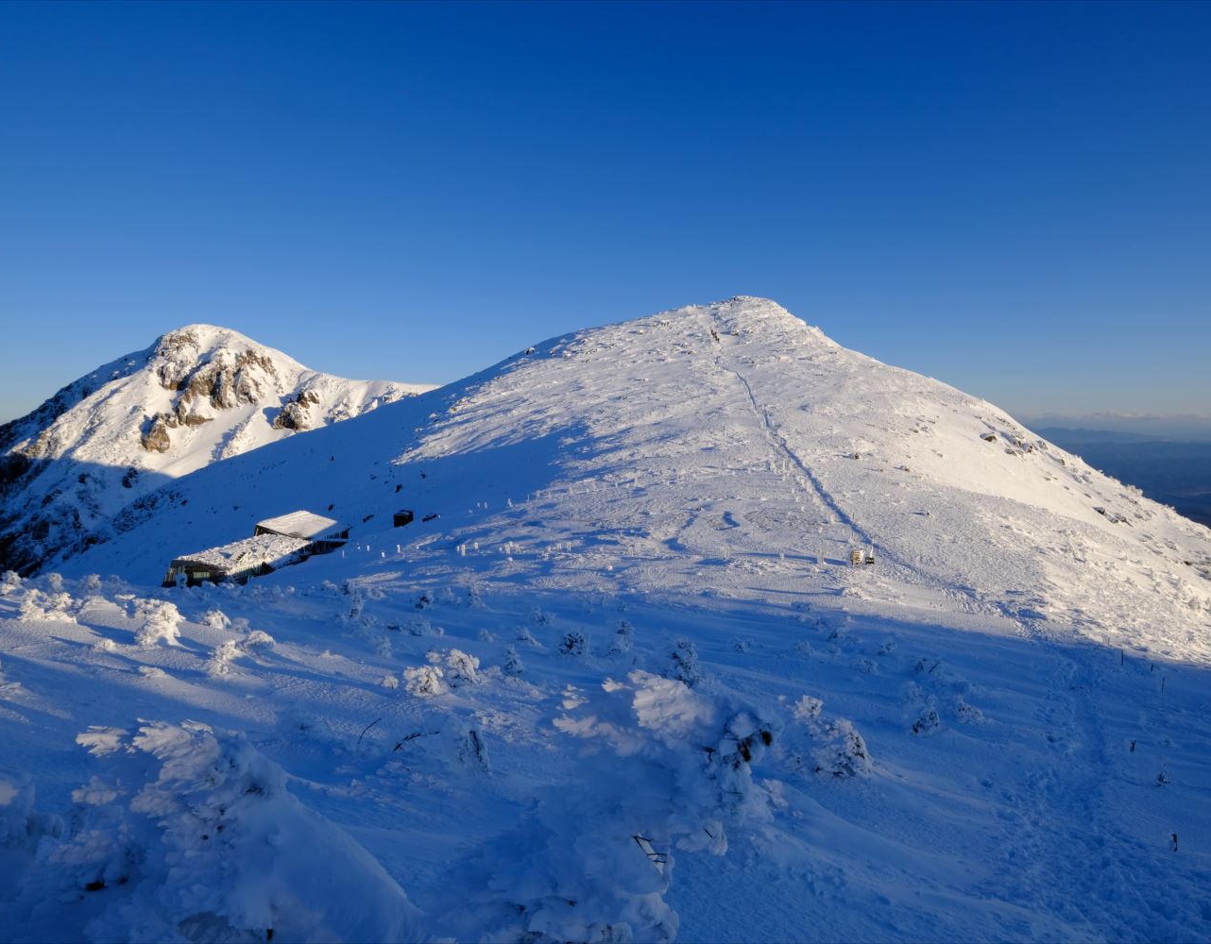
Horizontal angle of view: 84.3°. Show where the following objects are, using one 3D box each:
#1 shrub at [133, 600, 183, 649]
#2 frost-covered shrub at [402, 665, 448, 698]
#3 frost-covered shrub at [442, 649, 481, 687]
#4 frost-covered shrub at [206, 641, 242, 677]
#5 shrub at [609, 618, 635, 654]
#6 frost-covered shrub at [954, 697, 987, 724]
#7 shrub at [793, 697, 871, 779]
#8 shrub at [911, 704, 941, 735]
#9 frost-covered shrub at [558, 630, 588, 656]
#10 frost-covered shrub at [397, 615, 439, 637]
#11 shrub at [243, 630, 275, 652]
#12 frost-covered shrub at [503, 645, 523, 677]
[{"bbox_3d":[-10.361,3.540,15.500,1.154,1.072,1.039,0,5,0],"label":"shrub"},{"bbox_3d":[-3.361,3.910,12.500,0.827,0.590,0.745,0,5,0],"label":"frost-covered shrub"},{"bbox_3d":[-3.334,4.541,15.500,0.898,0.811,0.763,0,5,0],"label":"frost-covered shrub"},{"bbox_3d":[-8.550,4.196,15.000,0.794,0.739,0.635,0,5,0],"label":"frost-covered shrub"},{"bbox_3d":[0.447,4.424,18.000,0.685,0.934,0.685,0,5,0],"label":"shrub"},{"bbox_3d":[7.893,5.184,14.500,0.696,0.536,0.557,0,5,0],"label":"frost-covered shrub"},{"bbox_3d":[3.038,3.575,9.000,1.057,1.025,0.899,0,5,0],"label":"shrub"},{"bbox_3d":[4.877,3.782,10.200,0.456,0.449,0.410,0,5,0],"label":"shrub"},{"bbox_3d":[-1.032,5.480,21.500,0.960,0.794,0.864,0,5,0],"label":"frost-covered shrub"},{"bbox_3d":[-6.871,5.636,24.500,1.540,0.754,1.078,0,5,0],"label":"frost-covered shrub"},{"bbox_3d":[-8.804,4.291,17.000,0.816,0.561,0.734,0,5,0],"label":"shrub"},{"bbox_3d":[-2.432,4.938,17.500,0.550,0.781,0.523,0,5,0],"label":"frost-covered shrub"}]

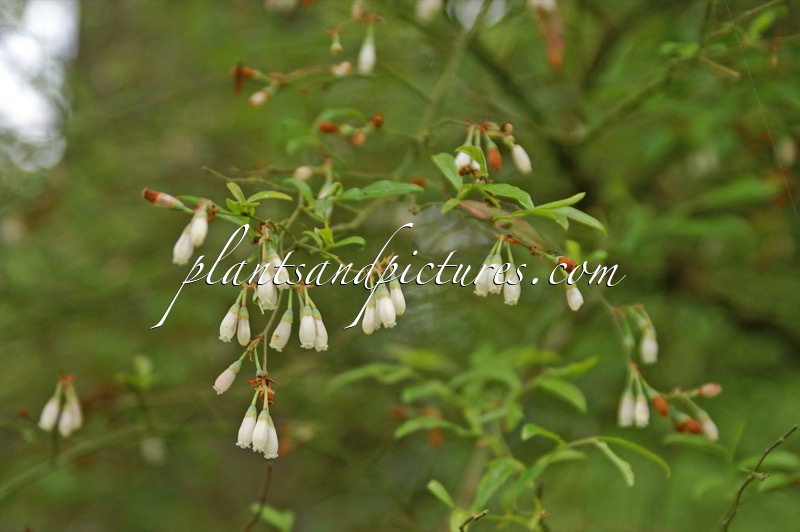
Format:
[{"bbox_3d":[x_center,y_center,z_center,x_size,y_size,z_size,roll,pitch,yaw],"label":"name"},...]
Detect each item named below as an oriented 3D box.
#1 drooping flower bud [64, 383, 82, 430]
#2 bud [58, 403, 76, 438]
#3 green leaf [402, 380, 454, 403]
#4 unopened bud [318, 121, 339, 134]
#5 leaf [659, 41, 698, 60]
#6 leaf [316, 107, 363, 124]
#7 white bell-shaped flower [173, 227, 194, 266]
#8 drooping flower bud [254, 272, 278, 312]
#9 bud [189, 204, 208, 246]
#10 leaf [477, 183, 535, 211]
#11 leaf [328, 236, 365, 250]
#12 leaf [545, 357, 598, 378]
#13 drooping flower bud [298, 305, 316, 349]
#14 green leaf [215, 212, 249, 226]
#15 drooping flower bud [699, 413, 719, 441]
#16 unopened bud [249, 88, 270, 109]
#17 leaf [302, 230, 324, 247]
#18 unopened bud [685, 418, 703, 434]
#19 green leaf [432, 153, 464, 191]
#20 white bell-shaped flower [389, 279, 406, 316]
[{"bbox_3d":[-0.106,0.046,0.650,0.005,0.015,0.005,-10,0,0],"label":"drooping flower bud"},{"bbox_3d":[-0.094,0.044,0.565,0.004,0.010,0.004,7,0,0],"label":"bud"},{"bbox_3d":[0.009,0.041,0.660,0.018,0.004,0.006,-17,44,-14],"label":"green leaf"},{"bbox_3d":[-0.020,-0.038,0.550,0.005,0.003,0.003,6,0,0],"label":"unopened bud"},{"bbox_3d":[0.103,-0.080,0.740,0.015,0.004,0.007,6,18,-15],"label":"leaf"},{"bbox_3d":[-0.020,-0.050,0.660,0.017,0.004,0.006,-1,28,-1],"label":"leaf"},{"bbox_3d":[-0.048,-0.004,0.450,0.004,0.009,0.004,13,0,0],"label":"white bell-shaped flower"},{"bbox_3d":[-0.030,0.005,0.450,0.004,0.009,0.004,-7,0,0],"label":"drooping flower bud"},{"bbox_3d":[-0.060,-0.012,0.600,0.004,0.013,0.004,12,0,0],"label":"bud"},{"bbox_3d":[0.029,-0.019,0.550,0.017,0.004,0.007,24,31,12],"label":"leaf"},{"bbox_3d":[-0.015,-0.006,0.550,0.011,0.003,0.004,-9,17,14],"label":"leaf"},{"bbox_3d":[0.055,0.033,0.640,0.018,0.003,0.005,-18,33,-11],"label":"leaf"},{"bbox_3d":[-0.023,0.015,0.490,0.004,0.011,0.004,0,0,0],"label":"drooping flower bud"},{"bbox_3d":[-0.038,-0.010,0.455,0.009,0.001,0.004,21,34,0],"label":"green leaf"},{"bbox_3d":[0.100,0.052,0.650,0.004,0.009,0.004,-27,0,0],"label":"drooping flower bud"},{"bbox_3d":[-0.043,-0.051,0.610,0.006,0.004,0.004,-40,0,-12],"label":"unopened bud"},{"bbox_3d":[-0.024,-0.008,0.560,0.007,0.001,0.003,36,35,0],"label":"leaf"},{"bbox_3d":[0.079,0.043,0.535,0.005,0.003,0.003,29,0,0],"label":"unopened bud"},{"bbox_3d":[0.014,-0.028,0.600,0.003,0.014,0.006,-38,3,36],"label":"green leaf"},{"bbox_3d":[0.000,0.007,0.450,0.004,0.009,0.004,-12,0,0],"label":"white bell-shaped flower"}]

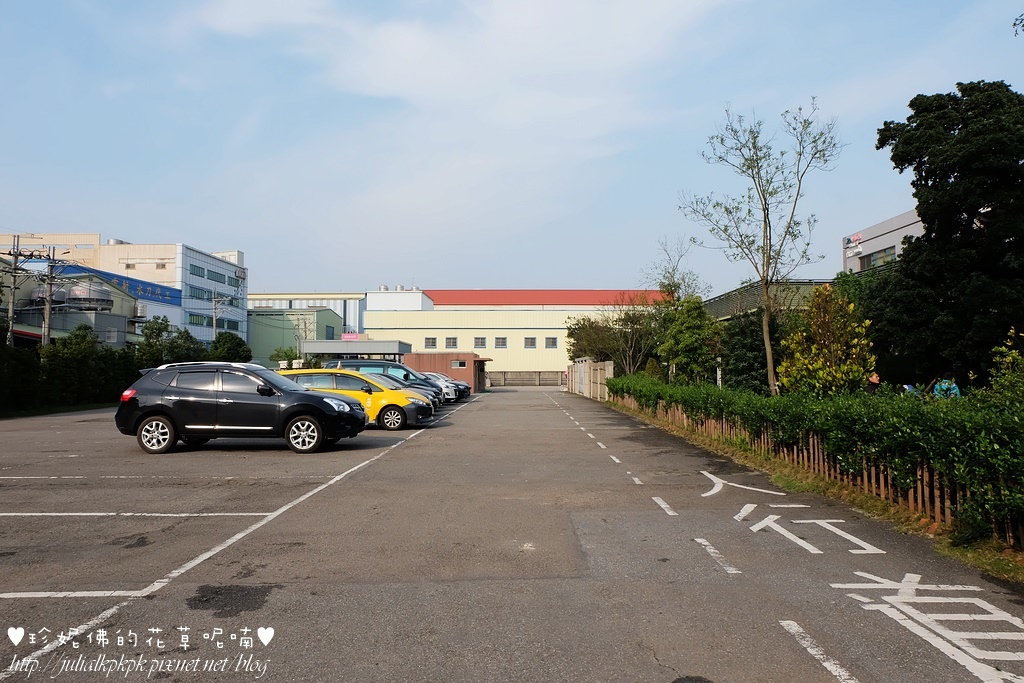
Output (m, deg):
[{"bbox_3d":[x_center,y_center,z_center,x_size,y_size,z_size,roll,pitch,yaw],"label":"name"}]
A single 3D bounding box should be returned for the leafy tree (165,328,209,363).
[{"bbox_3d":[-20.518,1.309,42.985,2.770,4.260,2.770,0,-3,1],"label":"leafy tree"}]

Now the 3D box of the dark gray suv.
[{"bbox_3d":[-5.150,1.244,13.277,4.650,1.670,1.800,0,-3,1],"label":"dark gray suv"}]

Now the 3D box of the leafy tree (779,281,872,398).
[{"bbox_3d":[5.976,0.487,12.991,1.860,3.160,1.850,0,-3,1],"label":"leafy tree"}]

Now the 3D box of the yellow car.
[{"bbox_3d":[-4.390,1.510,18.200,4.590,1.590,1.720,0,-3,1],"label":"yellow car"}]

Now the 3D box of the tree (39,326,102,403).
[{"bbox_3d":[-20.167,1.059,31.184,2.920,3.680,2.700,0,-3,1],"label":"tree"}]

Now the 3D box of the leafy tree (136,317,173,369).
[{"bbox_3d":[-20.763,0.914,39.500,2.200,4.730,2.200,0,-3,1],"label":"leafy tree"}]

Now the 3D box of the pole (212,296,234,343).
[{"bbox_3d":[-36.687,-0.269,86.103,2.770,11.360,0.800,0,-3,1],"label":"pole"}]

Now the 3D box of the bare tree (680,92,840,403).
[{"bbox_3d":[5.817,-1.766,15.898,3.750,7.920,3.500,0,-3,1],"label":"bare tree"}]

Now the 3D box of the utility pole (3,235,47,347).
[{"bbox_3d":[-35.715,-1.997,50.144,3.220,11.520,0.800,0,-3,1],"label":"utility pole"}]

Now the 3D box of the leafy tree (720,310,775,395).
[{"bbox_3d":[6.660,0.737,19.287,1.640,3.230,1.640,0,-3,1],"label":"leafy tree"}]

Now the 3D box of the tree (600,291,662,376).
[{"bbox_3d":[6.311,0.208,36.028,3.270,5.820,3.270,0,-3,1],"label":"tree"}]

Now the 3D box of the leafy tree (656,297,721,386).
[{"bbox_3d":[6.600,0.474,25.505,2.390,4.330,2.390,0,-3,1],"label":"leafy tree"}]

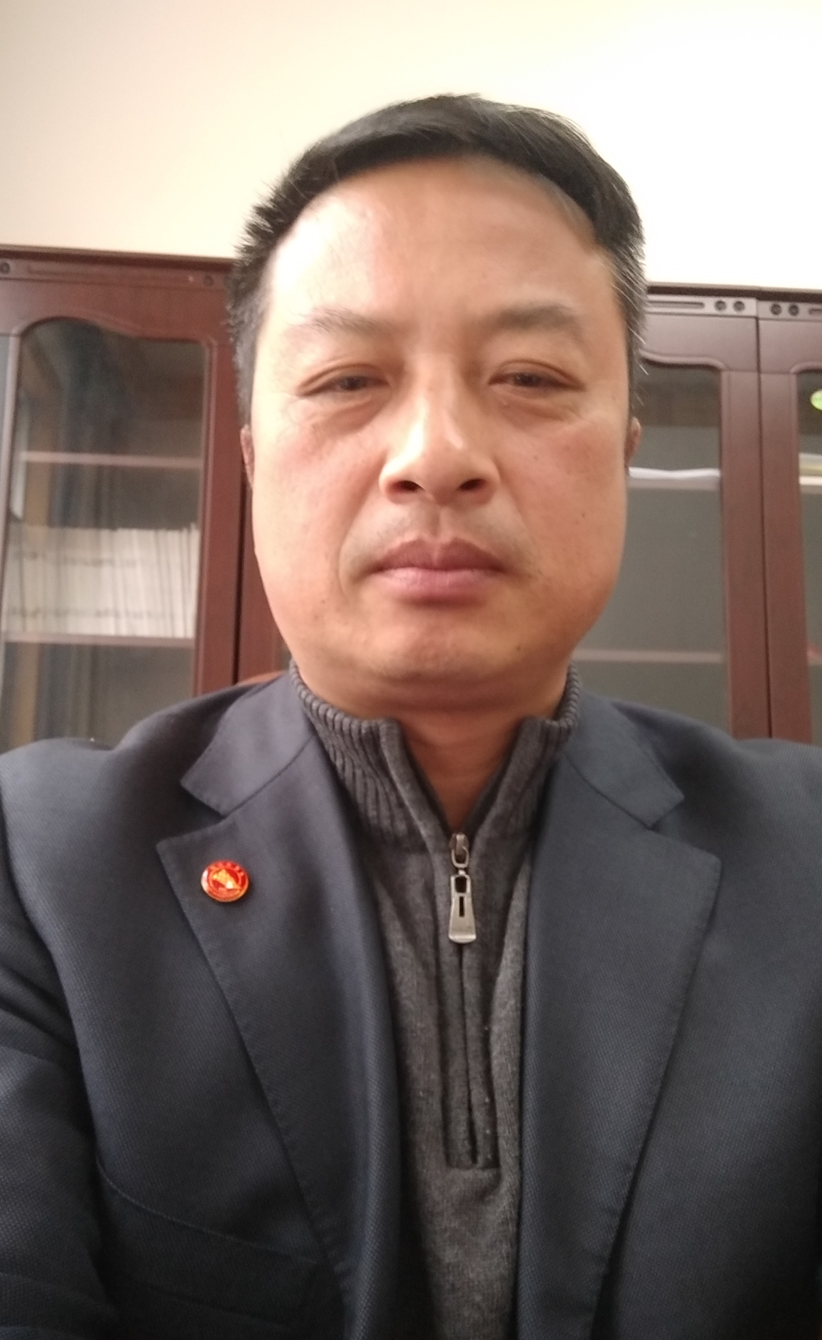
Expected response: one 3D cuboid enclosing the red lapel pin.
[{"bbox_3d":[-0.076,0.086,0.333,0.019,0.019,0.003,7,-37,-7],"label":"red lapel pin"}]

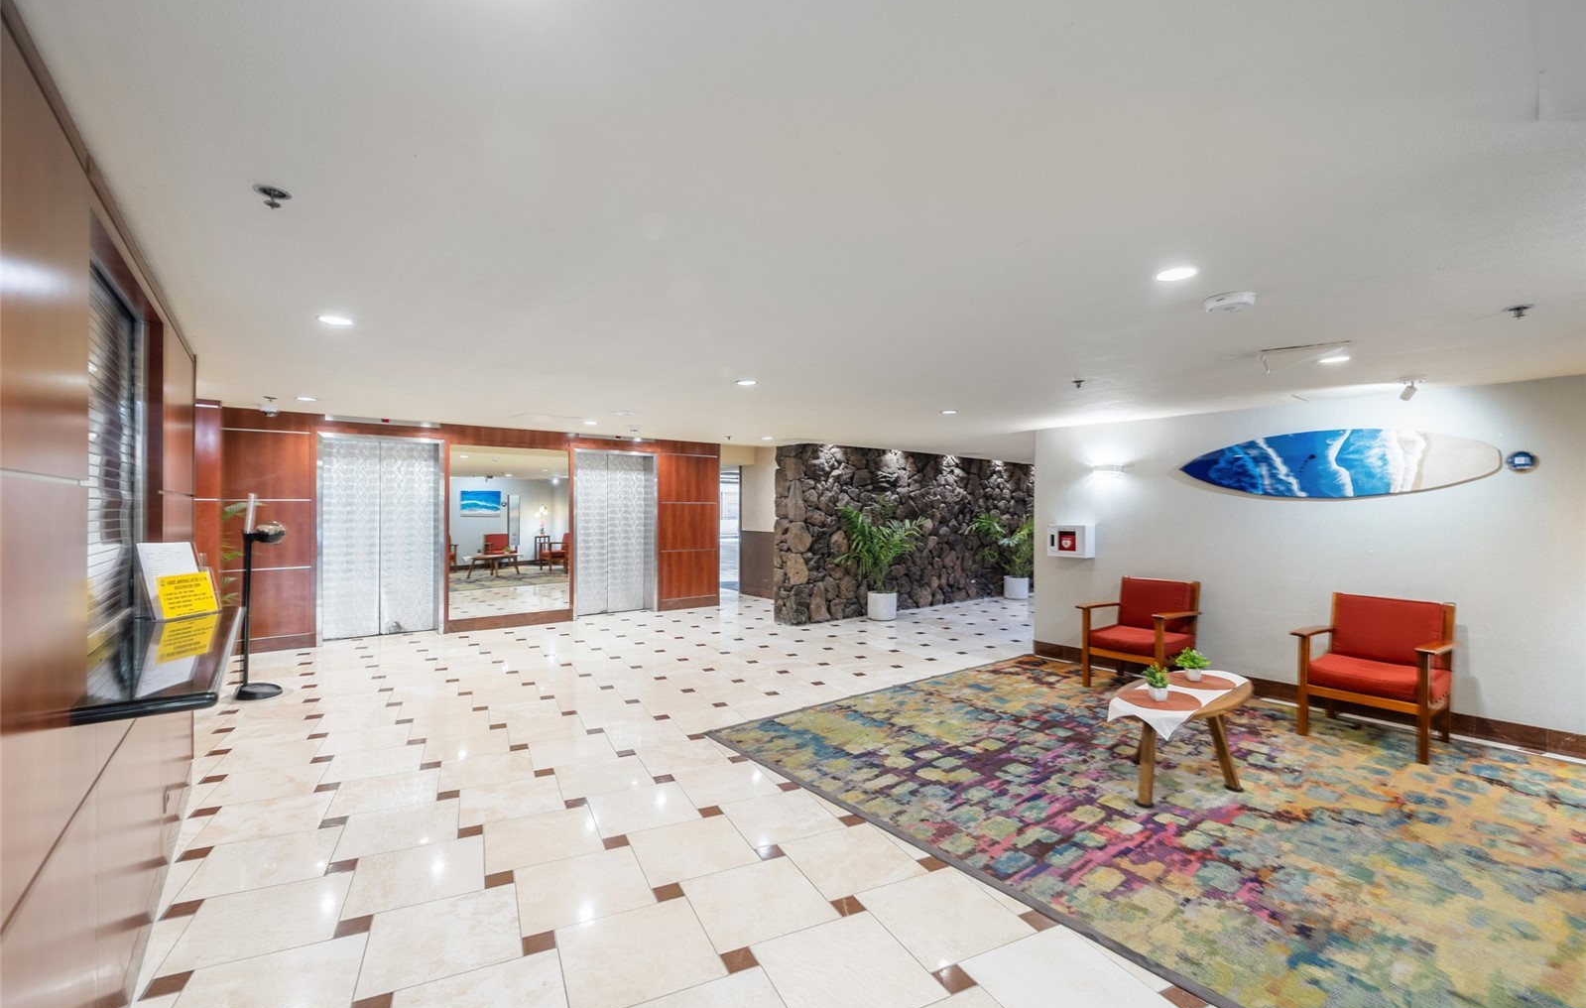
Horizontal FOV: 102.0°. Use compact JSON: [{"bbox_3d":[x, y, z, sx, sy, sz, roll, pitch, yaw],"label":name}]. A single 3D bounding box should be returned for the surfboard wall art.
[{"bbox_3d":[3.784,-0.282,4.636,0.060,0.490,1.810,1,0,-38],"label":"surfboard wall art"}]

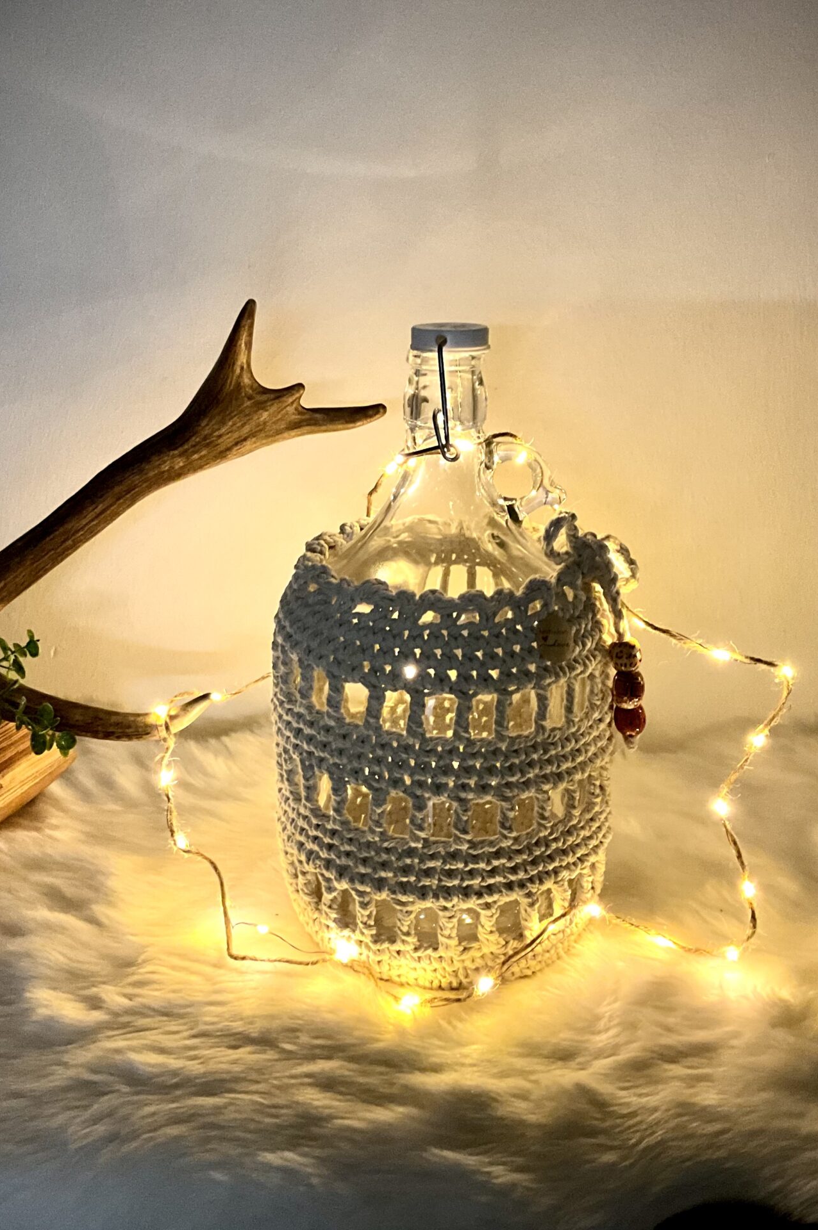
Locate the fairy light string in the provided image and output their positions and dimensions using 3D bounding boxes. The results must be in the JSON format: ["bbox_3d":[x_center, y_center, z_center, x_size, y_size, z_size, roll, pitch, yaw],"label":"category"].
[{"bbox_3d":[0.022,0.040,0.795,0.380,0.280,0.230,0,17,0],"label":"fairy light string"}]

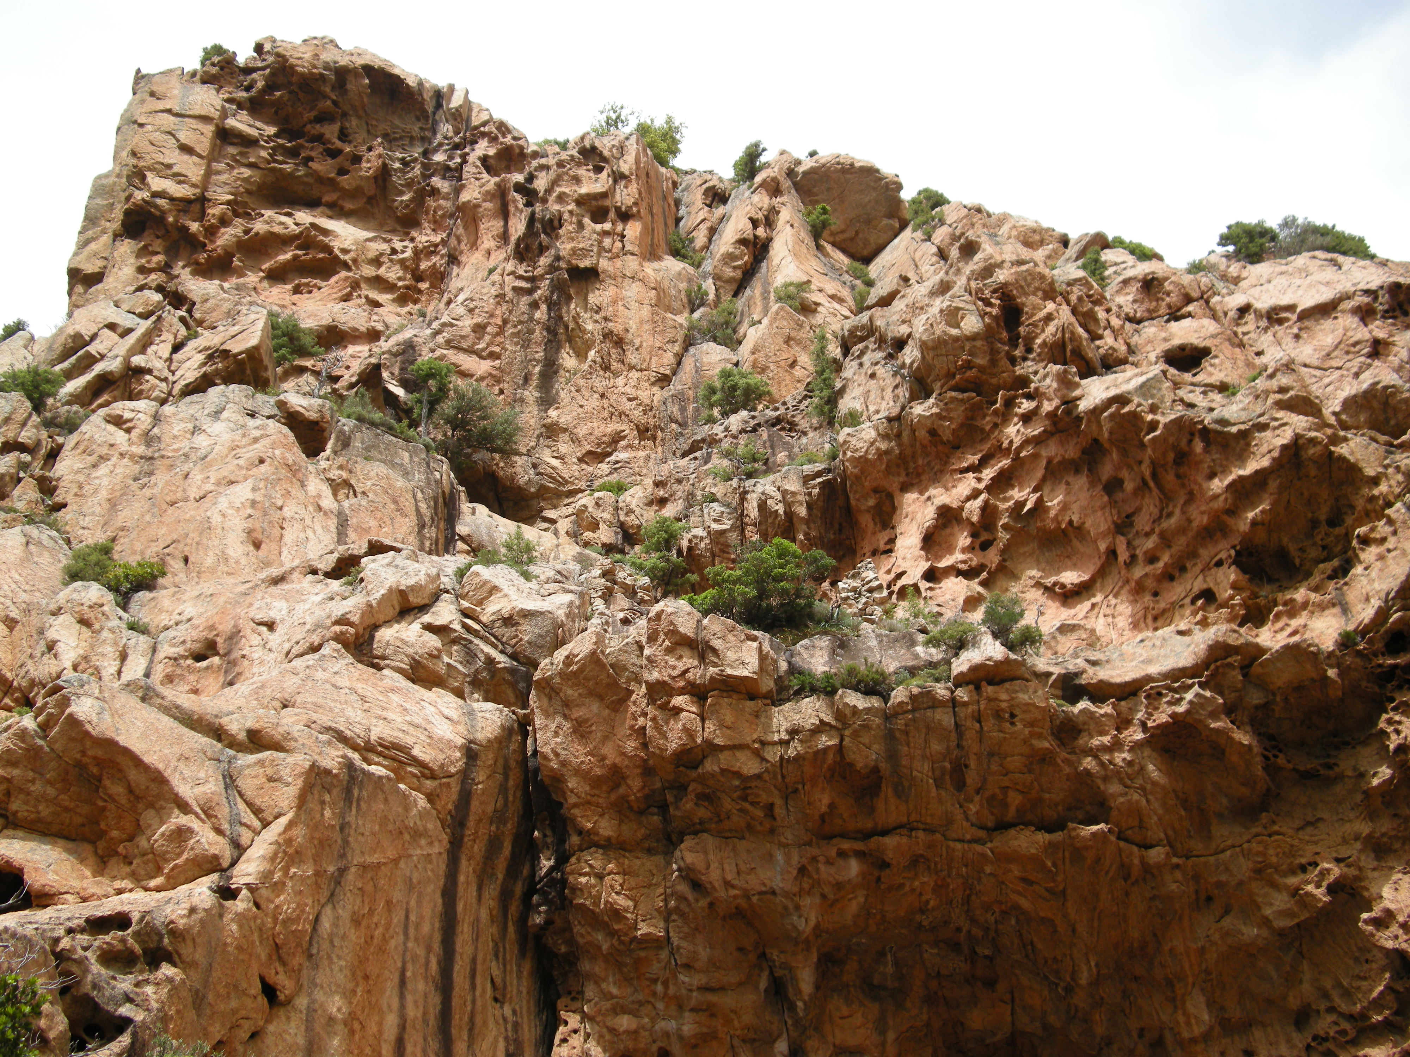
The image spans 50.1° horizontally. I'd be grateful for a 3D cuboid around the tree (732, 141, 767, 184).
[{"bbox_3d":[1.498,-12.151,50.000,1.130,1.460,1.020,0,-27,0],"label":"tree"}]

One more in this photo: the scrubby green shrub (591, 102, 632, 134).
[{"bbox_3d":[-3.479,-15.103,56.000,1.596,1.381,1.437,0,-22,0],"label":"scrubby green shrub"}]

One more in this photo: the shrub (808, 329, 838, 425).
[{"bbox_3d":[3.486,-4.555,45.000,0.888,3.221,0.888,0,-22,0],"label":"shrub"}]

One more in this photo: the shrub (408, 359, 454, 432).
[{"bbox_3d":[-7.735,-3.774,42.500,1.336,2.273,1.269,0,-22,0],"label":"shrub"}]

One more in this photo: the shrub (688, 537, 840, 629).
[{"bbox_3d":[1.379,1.366,37.000,3.705,2.163,2.964,0,-22,0],"label":"shrub"}]

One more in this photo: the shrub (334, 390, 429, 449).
[{"bbox_3d":[-7.723,-2.605,36.000,2.260,1.220,1.360,0,-27,0],"label":"shrub"}]

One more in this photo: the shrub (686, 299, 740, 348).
[{"bbox_3d":[0.269,-6.643,49.000,1.719,1.688,1.461,0,-22,0],"label":"shrub"}]

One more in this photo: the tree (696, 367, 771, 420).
[{"bbox_3d":[0.865,-4.107,45.500,2.162,1.520,1.837,0,-22,0],"label":"tree"}]

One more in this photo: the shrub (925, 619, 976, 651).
[{"bbox_3d":[5.868,2.552,36.000,1.237,0.724,1.051,0,-22,0],"label":"shrub"}]

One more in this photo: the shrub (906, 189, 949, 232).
[{"bbox_3d":[7.715,-11.003,52.000,1.482,1.563,1.334,0,-22,0],"label":"shrub"}]

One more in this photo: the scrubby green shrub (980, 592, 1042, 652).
[{"bbox_3d":[6.502,1.988,32.000,1.330,1.190,1.130,0,-27,0],"label":"scrubby green shrub"}]

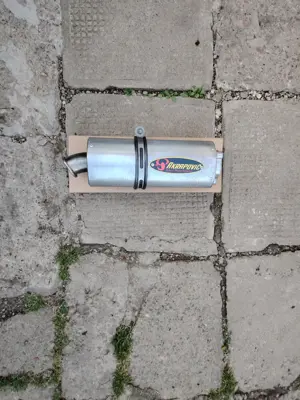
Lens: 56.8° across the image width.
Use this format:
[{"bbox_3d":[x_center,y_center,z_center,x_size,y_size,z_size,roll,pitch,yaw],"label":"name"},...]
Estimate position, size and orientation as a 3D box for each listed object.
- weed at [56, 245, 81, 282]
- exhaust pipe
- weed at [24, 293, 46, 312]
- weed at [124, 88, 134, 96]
[{"bbox_3d":[-0.266,0.207,0.904,0.078,0.030,0.124,0,88,0],"label":"weed"},{"bbox_3d":[-0.019,-0.120,0.795,0.456,0.108,0.178,1,88,0],"label":"exhaust pipe"},{"bbox_3d":[-0.372,0.333,0.900,0.071,0.028,0.065,0,88,0],"label":"weed"},{"bbox_3d":[-0.069,-0.362,0.933,0.034,0.020,0.027,0,88,0],"label":"weed"}]

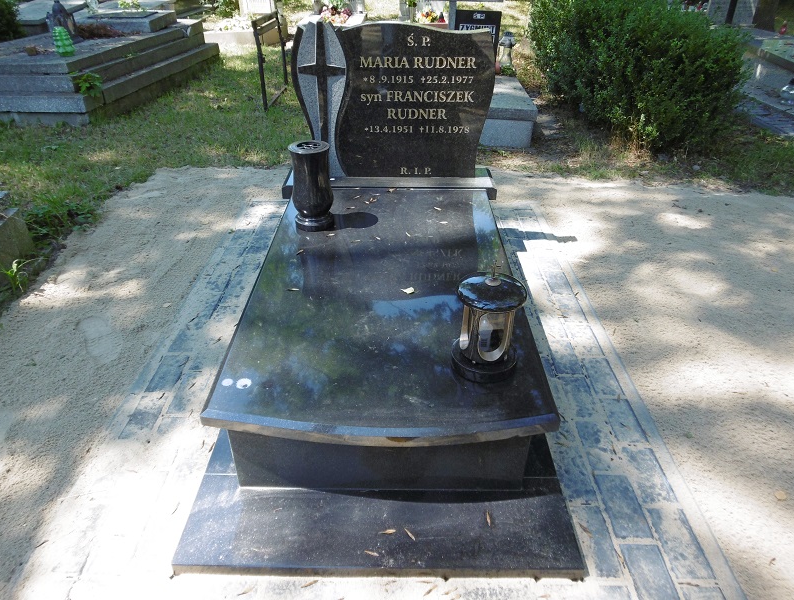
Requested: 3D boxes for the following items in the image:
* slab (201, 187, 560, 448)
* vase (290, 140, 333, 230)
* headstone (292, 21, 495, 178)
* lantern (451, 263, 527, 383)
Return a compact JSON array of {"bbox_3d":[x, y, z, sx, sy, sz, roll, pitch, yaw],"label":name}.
[{"bbox_3d":[-0.034,-0.072,1.856,0.856,0.048,1.412,1,34,0],"label":"slab"},{"bbox_3d":[-0.313,-0.419,2.058,0.154,0.298,0.154,1,33,0],"label":"vase"},{"bbox_3d":[-0.015,-0.845,2.397,0.835,0.631,0.080,1,33,0],"label":"headstone"},{"bbox_3d":[0.230,0.038,1.385,0.171,0.302,0.171,1,33,0],"label":"lantern"}]

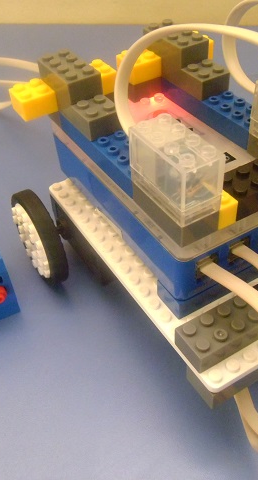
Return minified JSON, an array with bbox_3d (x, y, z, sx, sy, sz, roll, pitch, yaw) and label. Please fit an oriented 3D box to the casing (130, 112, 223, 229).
[{"bbox_3d":[0.016,-0.025,0.165,0.016,0.024,0.032,-24,47,-20],"label":"casing"}]

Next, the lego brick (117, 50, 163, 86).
[{"bbox_3d":[0.005,-0.086,0.237,0.016,0.011,0.016,-24,47,-20],"label":"lego brick"}]

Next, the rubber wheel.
[{"bbox_3d":[-0.048,-0.001,0.257,0.010,0.052,0.052,-24,47,-20],"label":"rubber wheel"}]

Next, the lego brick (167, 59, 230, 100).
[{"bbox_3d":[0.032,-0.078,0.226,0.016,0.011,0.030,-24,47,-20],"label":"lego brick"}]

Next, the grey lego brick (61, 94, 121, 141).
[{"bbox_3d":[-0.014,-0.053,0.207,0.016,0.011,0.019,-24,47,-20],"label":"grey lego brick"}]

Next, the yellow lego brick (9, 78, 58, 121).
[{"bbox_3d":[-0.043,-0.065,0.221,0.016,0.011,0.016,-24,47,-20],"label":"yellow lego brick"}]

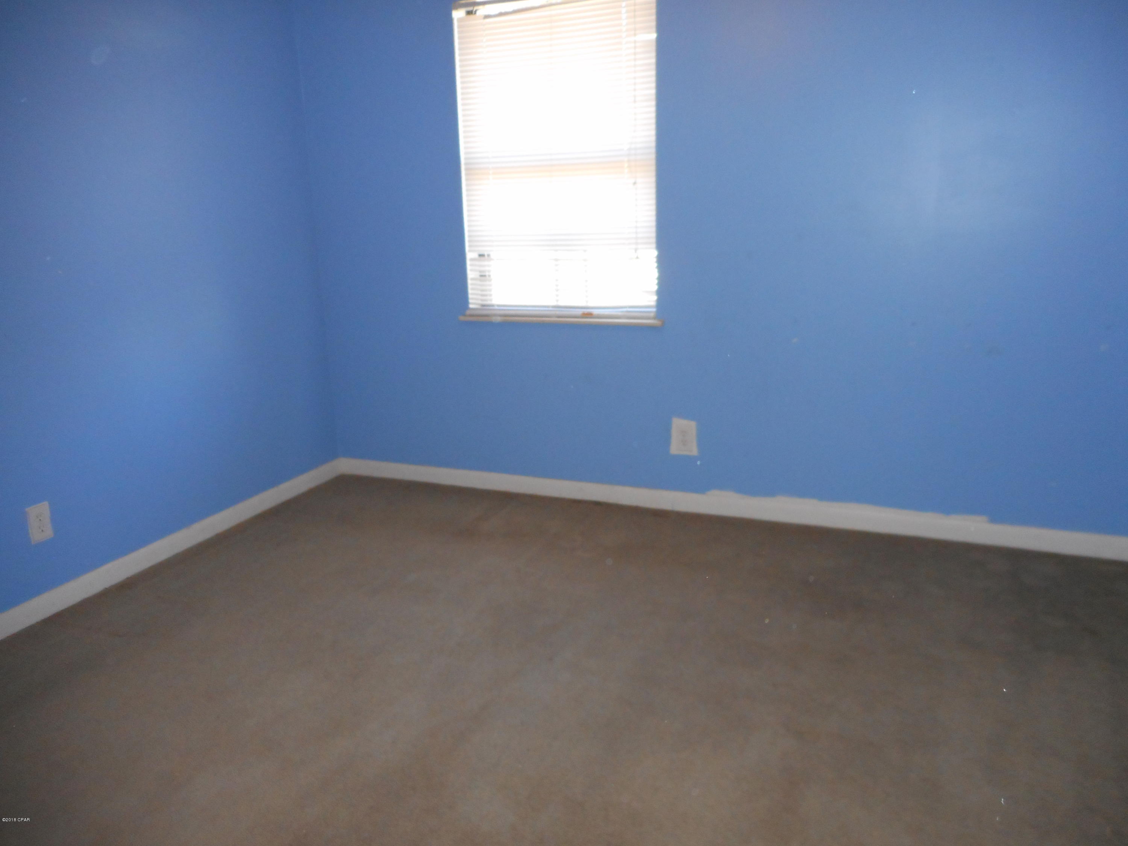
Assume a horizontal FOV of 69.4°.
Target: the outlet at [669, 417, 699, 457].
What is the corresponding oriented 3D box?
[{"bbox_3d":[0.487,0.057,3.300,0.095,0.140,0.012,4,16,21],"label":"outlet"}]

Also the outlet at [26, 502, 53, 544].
[{"bbox_3d":[-1.653,0.315,2.569,0.012,0.119,0.073,4,16,21],"label":"outlet"}]

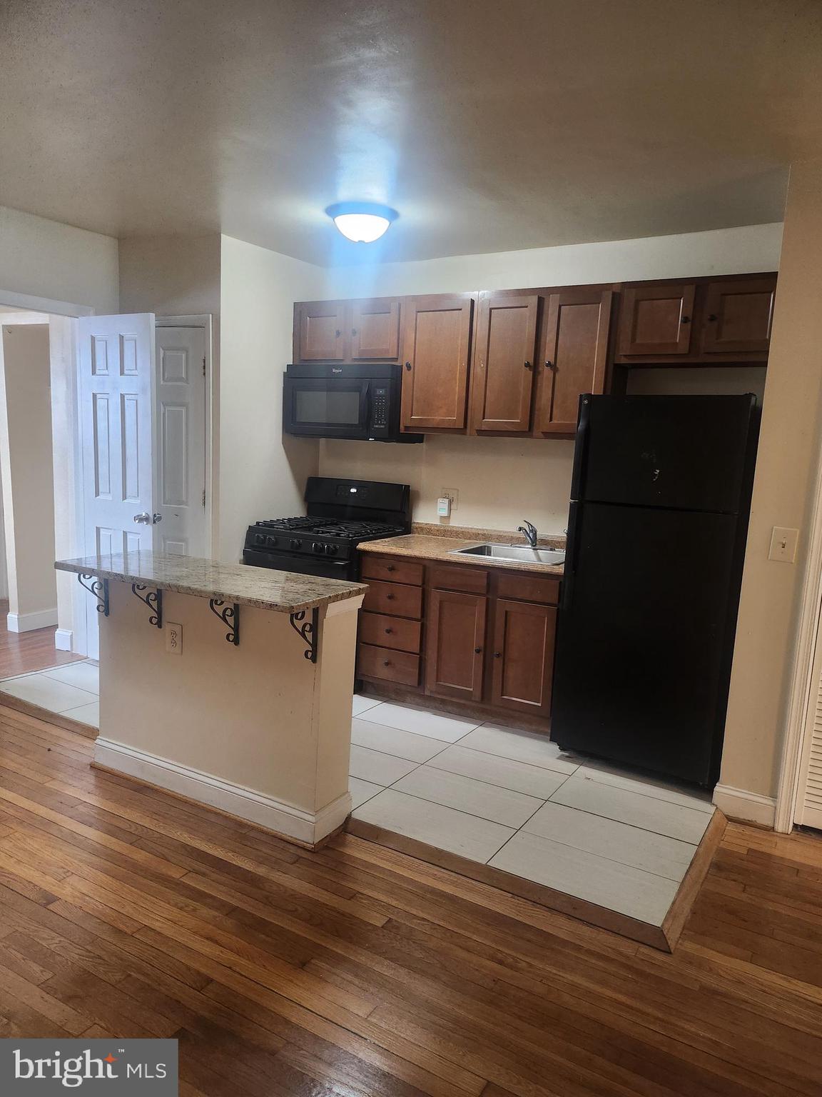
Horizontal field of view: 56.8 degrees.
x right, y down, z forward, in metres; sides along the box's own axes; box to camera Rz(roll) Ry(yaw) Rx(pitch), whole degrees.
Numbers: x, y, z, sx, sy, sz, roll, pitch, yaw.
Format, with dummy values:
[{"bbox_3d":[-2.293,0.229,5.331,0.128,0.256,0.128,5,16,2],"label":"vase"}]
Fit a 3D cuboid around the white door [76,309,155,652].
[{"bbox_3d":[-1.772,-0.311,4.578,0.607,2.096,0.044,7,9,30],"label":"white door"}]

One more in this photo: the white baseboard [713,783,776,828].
[{"bbox_3d":[1.385,1.064,3.167,0.236,0.126,0.025,7,9,30],"label":"white baseboard"}]

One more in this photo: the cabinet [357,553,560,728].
[{"bbox_3d":[0.372,0.478,4.265,1.194,0.860,0.641,7,9,30],"label":"cabinet"}]

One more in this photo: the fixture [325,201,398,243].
[{"bbox_3d":[-0.244,-1.578,3.736,0.355,0.143,0.355,3,8,0],"label":"fixture"}]

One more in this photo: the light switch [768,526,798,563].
[{"bbox_3d":[1.468,-0.016,3.003,0.094,0.133,0.020,7,9,30],"label":"light switch"}]

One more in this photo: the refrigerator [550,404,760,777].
[{"bbox_3d":[1.191,0.168,3.656,0.725,1.721,0.730,7,9,30],"label":"refrigerator"}]

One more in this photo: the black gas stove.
[{"bbox_3d":[-0.504,0.205,4.664,0.750,1.203,0.691,7,9,30],"label":"black gas stove"}]

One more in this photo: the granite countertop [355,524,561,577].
[{"bbox_3d":[0.390,-0.003,4.194,1.208,0.112,0.661,7,9,30],"label":"granite countertop"}]

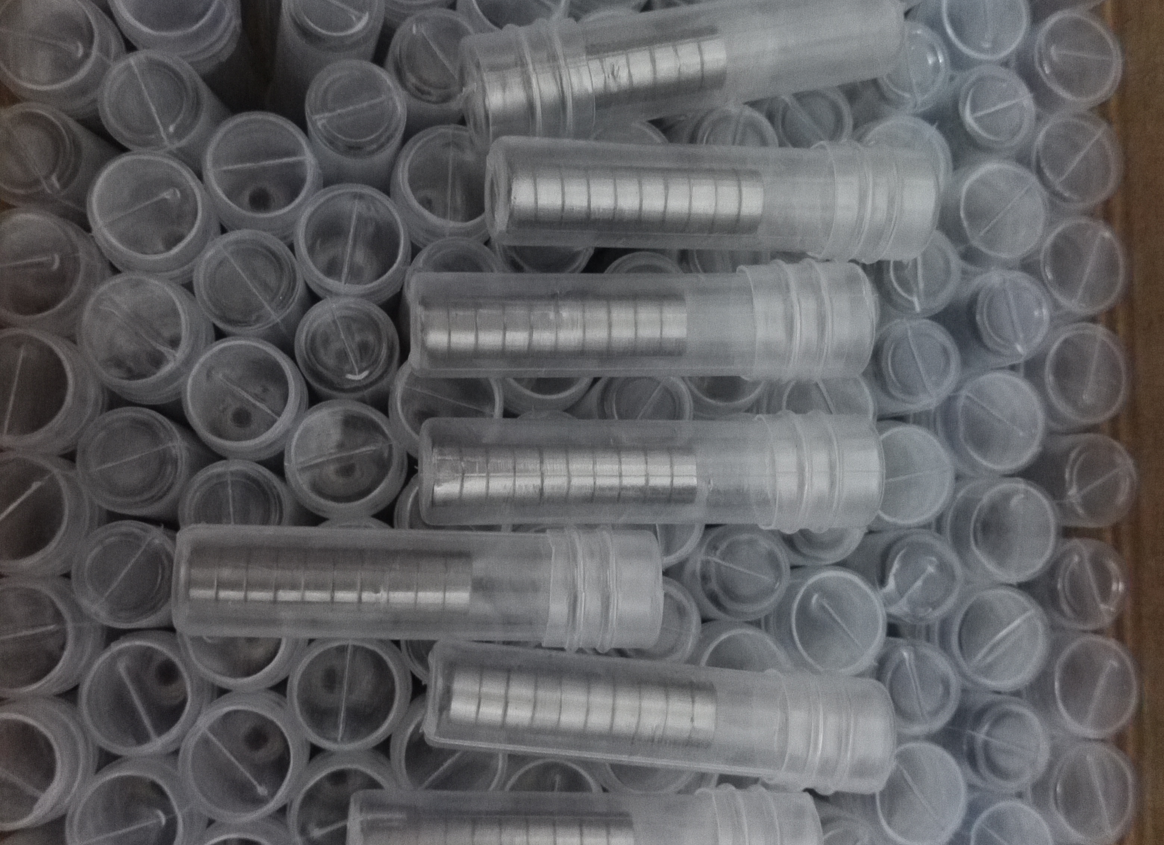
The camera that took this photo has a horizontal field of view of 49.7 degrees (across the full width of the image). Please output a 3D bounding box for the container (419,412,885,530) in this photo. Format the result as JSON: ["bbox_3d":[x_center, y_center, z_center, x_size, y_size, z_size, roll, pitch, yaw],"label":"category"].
[{"bbox_3d":[0.013,0.009,0.236,0.085,0.021,0.021,0,83,-7],"label":"container"}]

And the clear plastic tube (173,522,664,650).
[{"bbox_3d":[-0.029,0.030,0.228,0.085,0.021,0.021,2,82,-8],"label":"clear plastic tube"}]

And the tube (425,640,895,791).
[{"bbox_3d":[0.014,0.055,0.235,0.085,0.021,0.021,7,82,-4],"label":"tube"}]

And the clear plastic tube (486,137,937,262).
[{"bbox_3d":[0.025,-0.043,0.242,0.085,0.021,0.021,0,83,-12],"label":"clear plastic tube"}]

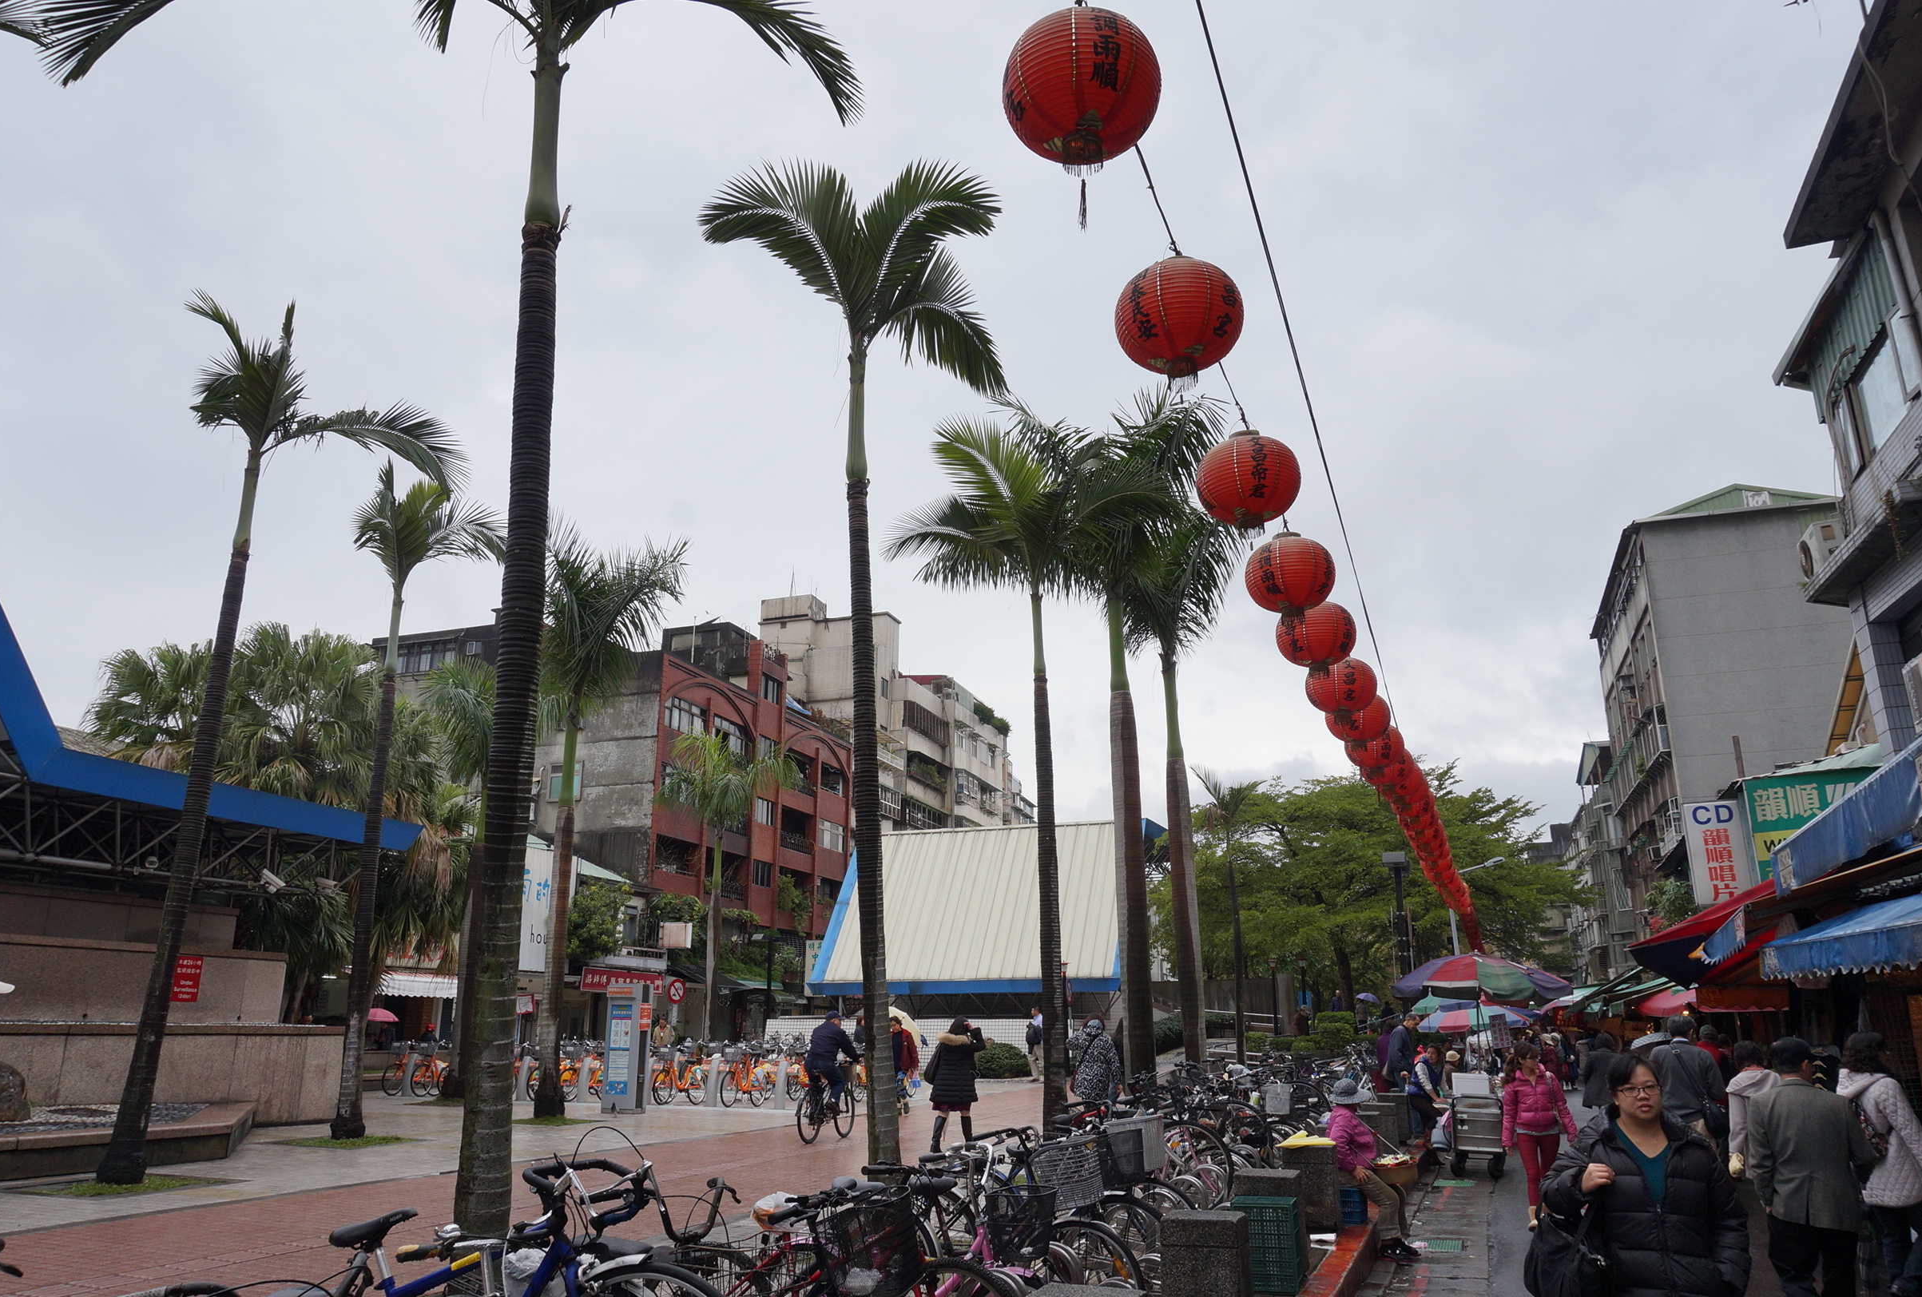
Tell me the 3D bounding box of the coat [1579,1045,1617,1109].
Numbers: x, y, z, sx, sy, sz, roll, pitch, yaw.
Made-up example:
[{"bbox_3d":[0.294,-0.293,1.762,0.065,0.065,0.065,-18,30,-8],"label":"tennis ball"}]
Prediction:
[{"bbox_3d":[8.350,5.578,16.919,0.520,0.755,0.340,-6,-17,21],"label":"coat"}]

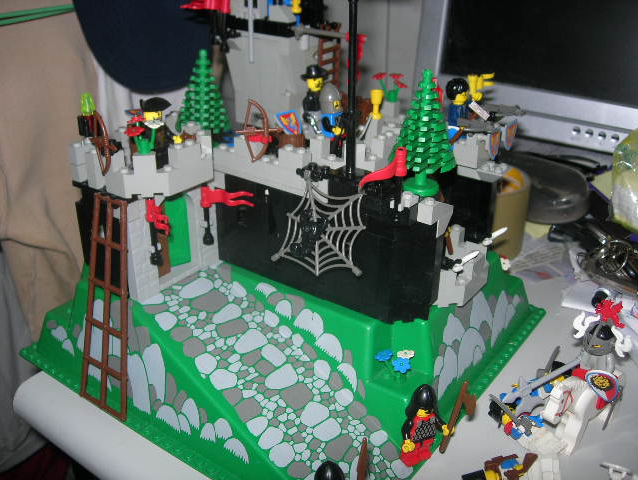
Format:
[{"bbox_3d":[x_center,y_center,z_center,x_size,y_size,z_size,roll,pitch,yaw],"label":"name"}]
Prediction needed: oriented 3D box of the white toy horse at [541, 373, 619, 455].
[{"bbox_3d":[0.138,0.089,0.377,0.058,0.042,0.017,-23,34,-39],"label":"white toy horse"}]

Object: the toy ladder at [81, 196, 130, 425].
[{"bbox_3d":[-0.117,0.037,0.389,0.041,0.127,0.004,17,18,34],"label":"toy ladder"}]

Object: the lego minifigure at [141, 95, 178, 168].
[{"bbox_3d":[-0.095,-0.062,0.419,0.016,0.043,0.025,19,32,34],"label":"lego minifigure"}]

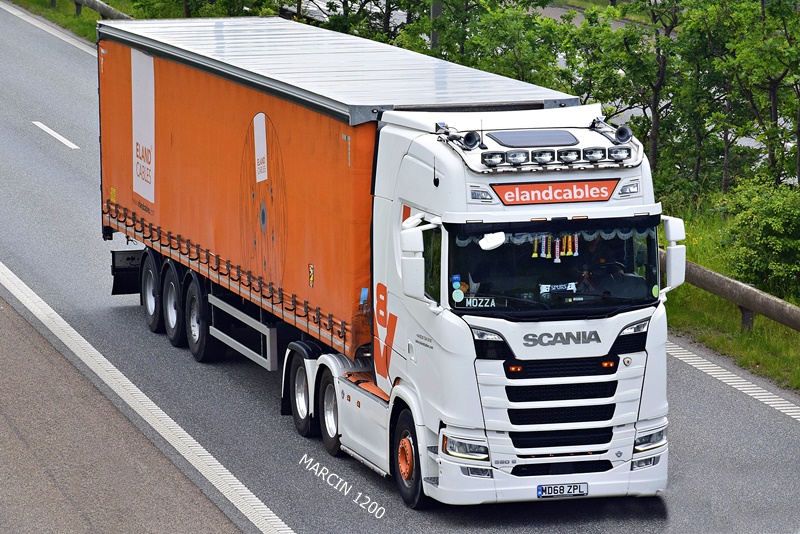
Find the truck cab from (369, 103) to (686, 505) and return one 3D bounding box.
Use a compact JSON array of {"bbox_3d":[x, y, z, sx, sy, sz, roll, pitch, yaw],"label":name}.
[{"bbox_3d":[1.262,0.347,40.551,2.740,3.820,2.660,-3,8,-15],"label":"truck cab"}]

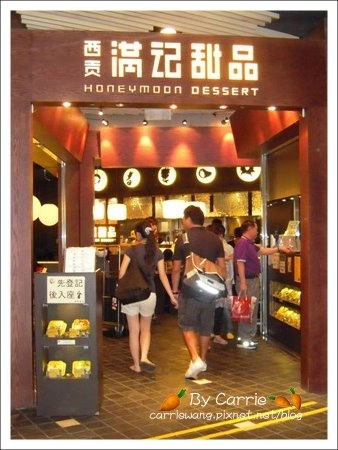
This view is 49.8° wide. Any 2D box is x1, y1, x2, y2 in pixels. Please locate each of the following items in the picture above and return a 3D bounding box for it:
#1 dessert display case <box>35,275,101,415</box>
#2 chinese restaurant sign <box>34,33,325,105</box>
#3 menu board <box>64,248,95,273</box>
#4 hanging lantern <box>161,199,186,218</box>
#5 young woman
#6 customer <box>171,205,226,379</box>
[{"bbox_3d":[-0.825,0.963,3.080,0.500,1.150,0.280,0,0,-2],"label":"dessert display case"},{"bbox_3d":[0.120,-1.360,3.260,2.660,0.610,0.150,0,0,-6],"label":"chinese restaurant sign"},{"bbox_3d":[-0.727,0.290,3.020,0.250,0.215,0.050,0,0,-3],"label":"menu board"},{"bbox_3d":[0.105,-0.297,6.800,0.450,0.350,0.450,0,0,0],"label":"hanging lantern"},{"bbox_3d":[-0.224,0.735,3.820,0.580,1.590,0.400,0,0,0],"label":"young woman"},{"bbox_3d":[0.304,0.670,3.750,0.540,1.720,0.450,0,0,-7],"label":"customer"}]

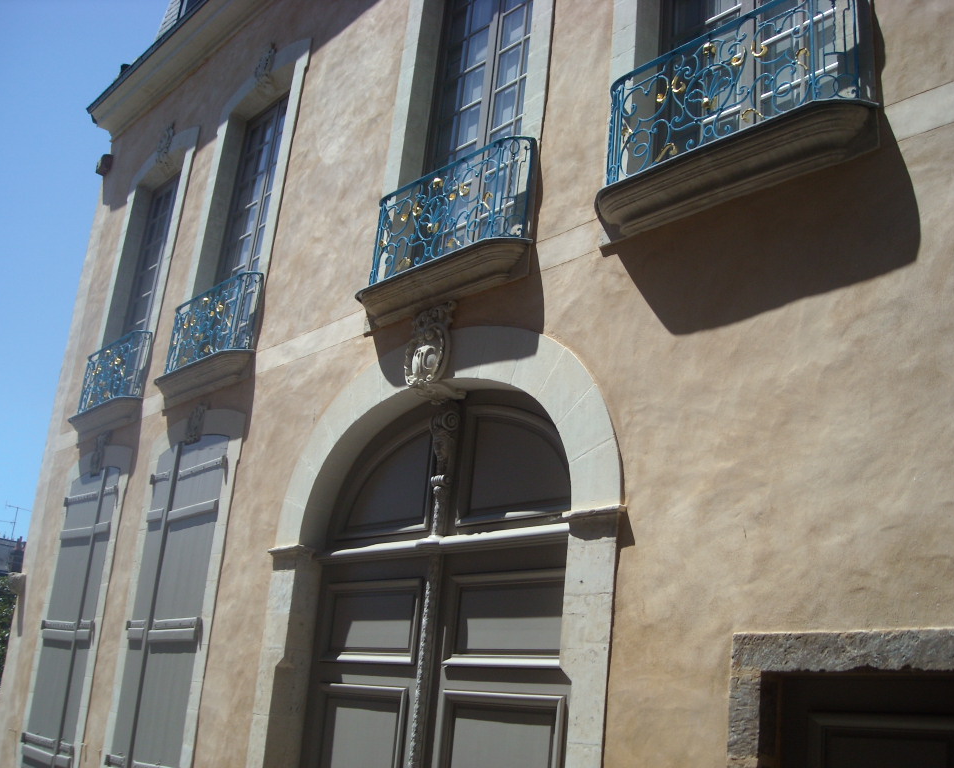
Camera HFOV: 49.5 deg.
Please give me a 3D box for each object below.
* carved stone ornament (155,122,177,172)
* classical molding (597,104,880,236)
[{"bbox_3d":[-3.853,-2.919,12.748,0.197,0.622,0.378,21,-24,-38],"label":"carved stone ornament"},{"bbox_3d":[1.293,-1.143,5.608,0.240,0.261,1.868,21,-24,-38],"label":"classical molding"}]

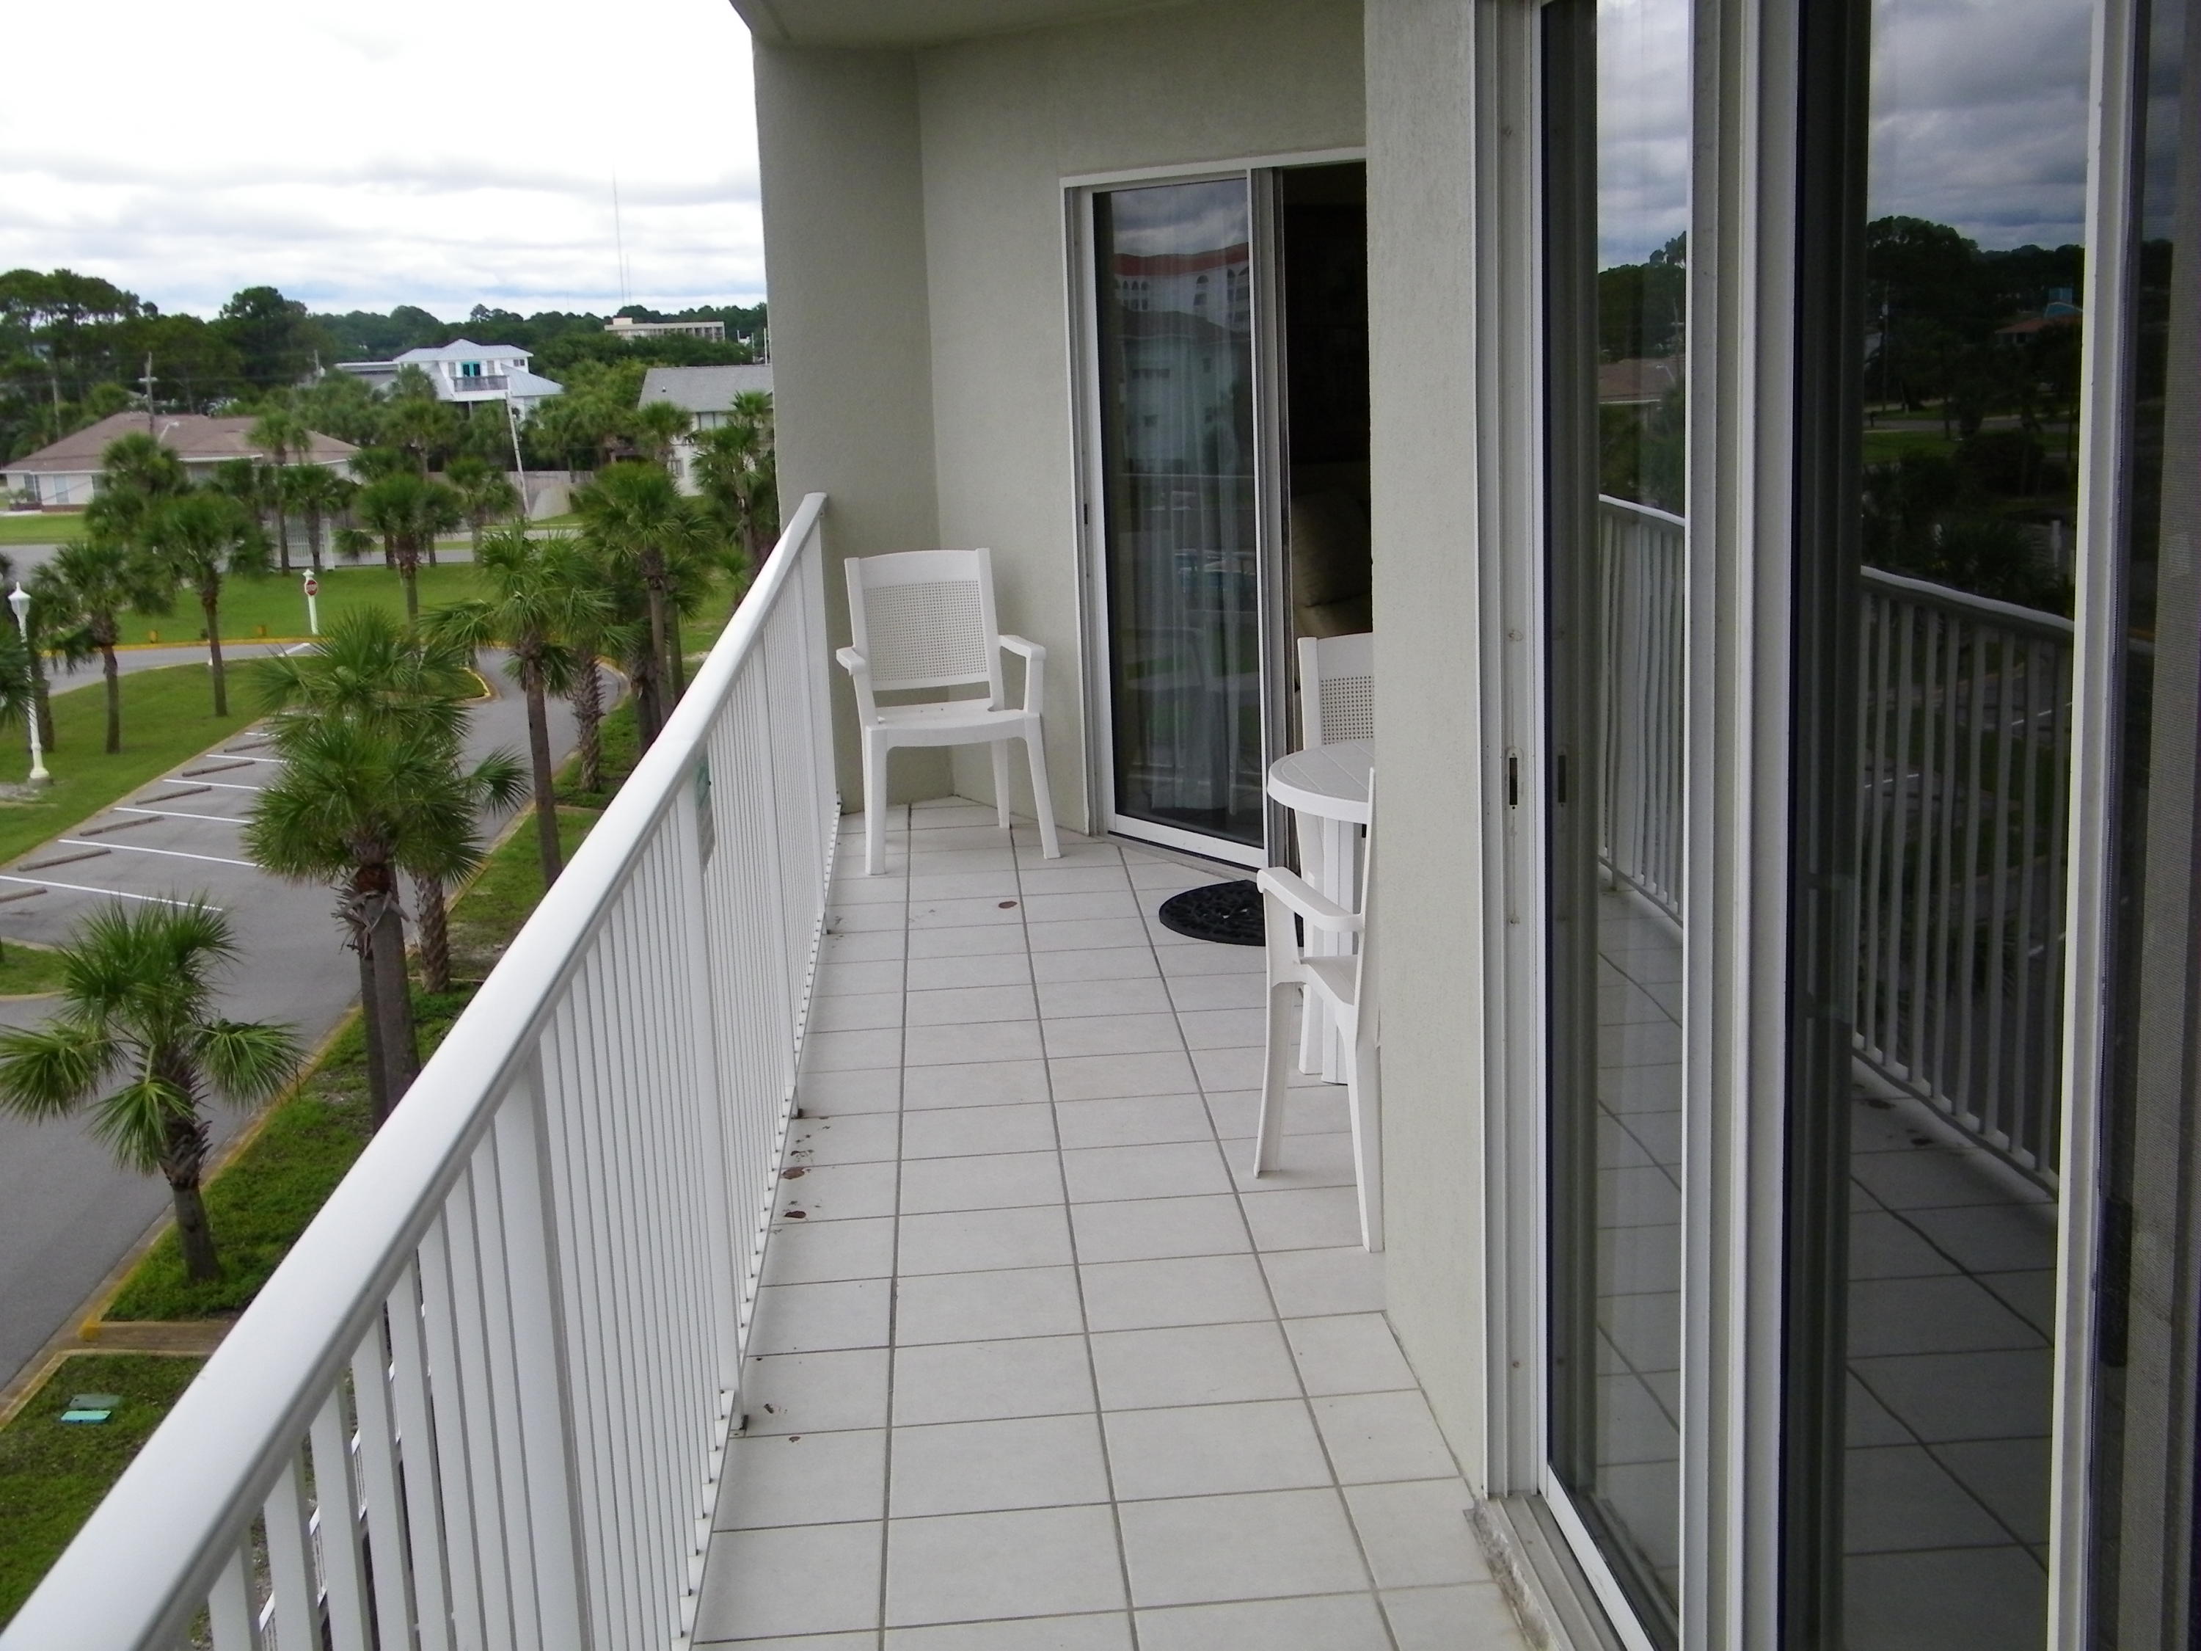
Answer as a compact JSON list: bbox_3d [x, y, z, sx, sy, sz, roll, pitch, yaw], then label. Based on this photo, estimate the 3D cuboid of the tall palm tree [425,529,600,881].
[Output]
[{"bbox_3d":[-9.589,-1.623,41.337,2.951,6.653,2.951,-2,12,0],"label":"tall palm tree"}]

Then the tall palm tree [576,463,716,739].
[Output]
[{"bbox_3d":[-10.210,-4.775,56.310,3.012,6.918,3.012,-2,12,0],"label":"tall palm tree"}]

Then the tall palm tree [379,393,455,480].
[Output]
[{"bbox_3d":[-30.158,-15.436,110.869,3.600,7.731,3.600,-2,11,0],"label":"tall palm tree"}]

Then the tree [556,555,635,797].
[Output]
[{"bbox_3d":[-10.832,-3.187,51.831,2.500,5.138,2.500,-2,11,0],"label":"tree"}]

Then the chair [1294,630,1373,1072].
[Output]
[{"bbox_3d":[0.688,0.022,5.624,0.610,0.910,0.610,-4,12,-6],"label":"chair"}]

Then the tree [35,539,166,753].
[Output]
[{"bbox_3d":[-24.858,-4.482,62.006,3.156,5.302,3.156,-2,12,0],"label":"tree"}]

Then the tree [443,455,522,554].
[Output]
[{"bbox_3d":[-28.330,-14.402,112.425,3.500,4.947,3.500,-2,11,0],"label":"tree"}]

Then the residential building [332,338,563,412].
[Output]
[{"bbox_3d":[-44.129,-28.534,172.439,15.000,10.524,12.000,-4,12,-8],"label":"residential building"}]

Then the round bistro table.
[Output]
[{"bbox_3d":[0.795,0.226,5.124,0.880,0.710,0.880,-2,11,0],"label":"round bistro table"}]

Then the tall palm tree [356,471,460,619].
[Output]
[{"bbox_3d":[-20.571,-7.589,73.965,3.200,5.945,3.200,-2,11,0],"label":"tall palm tree"}]

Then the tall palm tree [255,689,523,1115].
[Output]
[{"bbox_3d":[-8.381,1.280,29.438,3.099,5.642,3.099,-2,12,0],"label":"tall palm tree"}]

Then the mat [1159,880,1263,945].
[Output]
[{"bbox_3d":[0.441,0.249,6.680,0.515,0.015,0.860,-10,13,-32],"label":"mat"}]

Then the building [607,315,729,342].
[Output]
[{"bbox_3d":[-81.894,-88.657,466.660,22.648,13.444,16.000,-2,12,0],"label":"building"}]

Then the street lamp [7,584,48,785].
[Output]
[{"bbox_3d":[-25.143,-3.345,58.129,0.550,4.634,0.550,-2,12,0],"label":"street lamp"}]

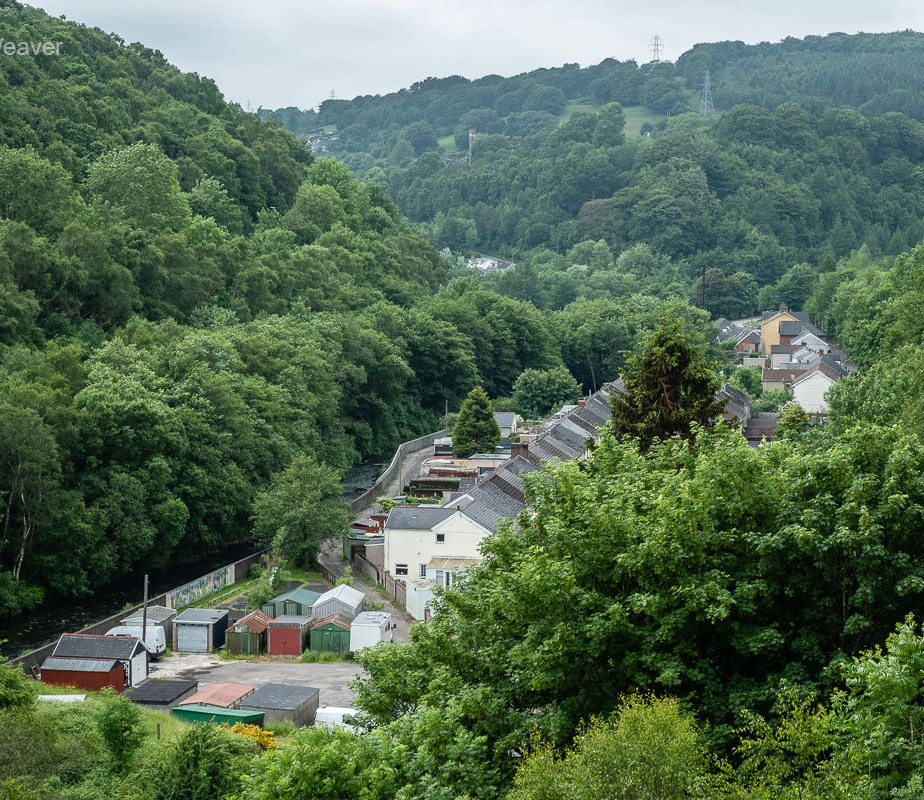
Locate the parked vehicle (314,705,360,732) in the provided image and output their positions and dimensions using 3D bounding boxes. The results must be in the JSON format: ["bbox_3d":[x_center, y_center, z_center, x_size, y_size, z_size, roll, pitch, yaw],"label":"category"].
[{"bbox_3d":[-6.382,19.580,122.041,4.350,1.850,1.760,2,5,17],"label":"parked vehicle"}]

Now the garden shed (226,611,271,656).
[{"bbox_3d":[-15.464,17.068,149.115,2.550,2.370,4.810,1,5,8],"label":"garden shed"}]

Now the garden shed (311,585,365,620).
[{"bbox_3d":[-9.501,16.162,157.201,3.380,2.810,5.550,1,5,5],"label":"garden shed"}]

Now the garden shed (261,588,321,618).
[{"bbox_3d":[-13.094,16.281,157.771,3.610,2.470,5.300,1,5,6],"label":"garden shed"}]

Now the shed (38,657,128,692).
[{"bbox_3d":[-25.097,18.262,134.611,4.840,2.290,2.440,1,5,13],"label":"shed"}]

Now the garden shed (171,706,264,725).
[{"bbox_3d":[-15.138,20.007,125.879,5.000,2.000,2.400,2,7,20],"label":"garden shed"}]

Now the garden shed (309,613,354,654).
[{"bbox_3d":[-9.310,17.093,149.909,2.900,2.400,4.300,1,6,7],"label":"garden shed"}]

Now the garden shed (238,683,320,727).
[{"bbox_3d":[-11.404,19.695,127.753,3.600,2.200,5.100,2,7,14],"label":"garden shed"}]

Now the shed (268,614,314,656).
[{"bbox_3d":[-12.501,17.138,149.515,2.500,2.400,4.400,1,7,8],"label":"shed"}]

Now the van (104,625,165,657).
[{"bbox_3d":[-24.197,17.394,147.692,4.950,2.300,2.000,1,7,12],"label":"van"}]

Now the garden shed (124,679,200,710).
[{"bbox_3d":[-18.615,19.063,125.614,3.130,2.210,5.300,1,5,10],"label":"garden shed"}]

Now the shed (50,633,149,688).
[{"bbox_3d":[-24.855,17.842,140.380,5.750,3.050,3.600,1,7,13],"label":"shed"}]

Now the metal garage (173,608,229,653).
[{"bbox_3d":[-19.209,17.026,149.869,3.080,2.260,4.780,1,5,7],"label":"metal garage"}]

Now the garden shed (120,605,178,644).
[{"bbox_3d":[-23.190,16.900,150.870,2.930,2.360,4.780,1,5,7],"label":"garden shed"}]

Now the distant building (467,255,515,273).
[{"bbox_3d":[10.840,-51.023,760.000,15.500,6.500,9.000,3,5,30],"label":"distant building"}]

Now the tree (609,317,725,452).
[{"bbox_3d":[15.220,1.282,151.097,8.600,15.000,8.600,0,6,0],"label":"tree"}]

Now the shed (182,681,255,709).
[{"bbox_3d":[-15.443,19.548,128.611,3.050,2.300,4.950,2,7,14],"label":"shed"}]

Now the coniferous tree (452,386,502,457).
[{"bbox_3d":[1.797,3.114,243.888,5.800,8.900,5.800,0,6,0],"label":"coniferous tree"}]

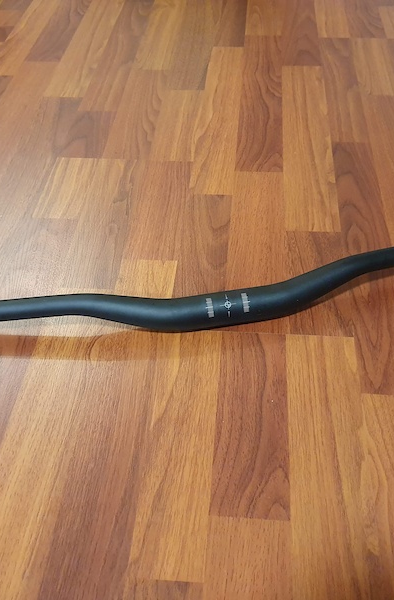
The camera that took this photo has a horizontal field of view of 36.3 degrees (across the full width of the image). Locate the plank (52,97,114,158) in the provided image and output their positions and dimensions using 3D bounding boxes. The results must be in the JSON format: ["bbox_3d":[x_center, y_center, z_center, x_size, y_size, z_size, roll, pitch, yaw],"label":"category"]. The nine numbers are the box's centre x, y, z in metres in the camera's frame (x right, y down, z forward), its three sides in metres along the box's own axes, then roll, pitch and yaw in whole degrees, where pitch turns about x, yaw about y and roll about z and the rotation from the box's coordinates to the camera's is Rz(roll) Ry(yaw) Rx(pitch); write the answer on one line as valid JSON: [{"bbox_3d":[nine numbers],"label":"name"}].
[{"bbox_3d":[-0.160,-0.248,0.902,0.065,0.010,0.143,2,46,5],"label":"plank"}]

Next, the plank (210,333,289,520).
[{"bbox_3d":[0.051,0.108,0.551,0.065,0.012,0.195,2,46,5],"label":"plank"}]

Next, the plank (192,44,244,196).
[{"bbox_3d":[0.038,-0.293,0.939,0.061,0.012,0.448,2,46,5],"label":"plank"}]

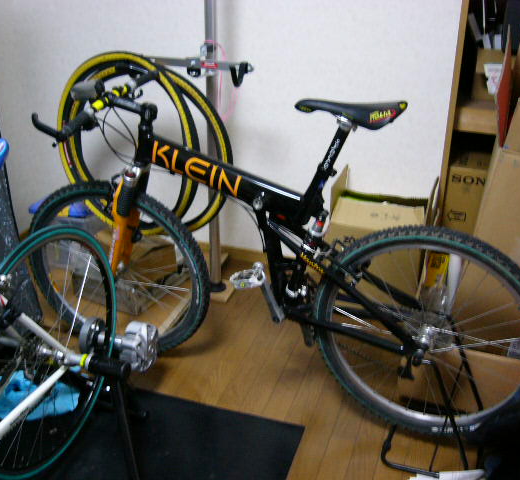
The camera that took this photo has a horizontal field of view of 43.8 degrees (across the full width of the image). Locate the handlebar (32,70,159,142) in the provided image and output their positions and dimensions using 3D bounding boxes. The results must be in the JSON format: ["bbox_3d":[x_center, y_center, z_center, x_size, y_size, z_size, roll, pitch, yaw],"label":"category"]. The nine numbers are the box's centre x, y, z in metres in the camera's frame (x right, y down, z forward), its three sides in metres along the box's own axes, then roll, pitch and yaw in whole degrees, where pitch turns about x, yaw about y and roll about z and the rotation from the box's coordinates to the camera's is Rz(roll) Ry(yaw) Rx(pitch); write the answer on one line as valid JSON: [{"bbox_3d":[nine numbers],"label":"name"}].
[{"bbox_3d":[-0.461,-0.431,1.924,0.165,0.115,0.600,7,29,15],"label":"handlebar"}]

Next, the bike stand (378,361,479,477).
[{"bbox_3d":[0.525,0.438,1.845,0.280,0.352,0.320,10,26,21],"label":"bike stand"}]

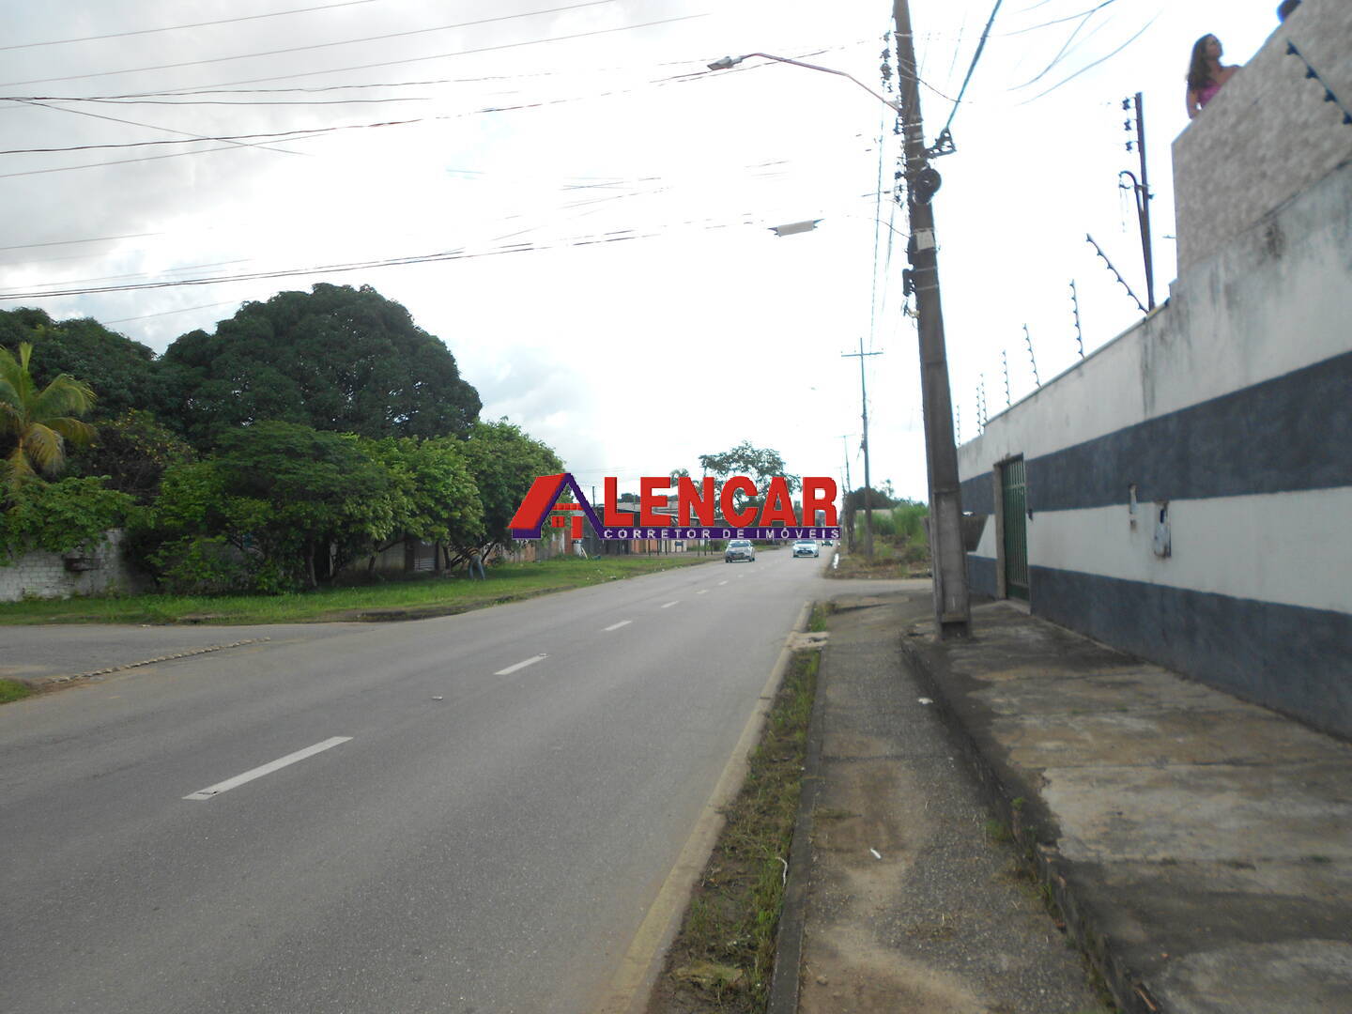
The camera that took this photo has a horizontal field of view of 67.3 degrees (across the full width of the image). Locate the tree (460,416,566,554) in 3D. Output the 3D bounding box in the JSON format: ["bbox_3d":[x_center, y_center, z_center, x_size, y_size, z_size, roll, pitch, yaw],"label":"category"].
[{"bbox_3d":[-8.793,-0.473,53.000,6.200,7.700,6.000,-2,-2,9],"label":"tree"}]

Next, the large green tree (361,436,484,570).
[{"bbox_3d":[-11.778,-0.024,46.500,5.900,6.480,5.800,-1,-2,-14],"label":"large green tree"}]

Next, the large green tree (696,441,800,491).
[{"bbox_3d":[9.120,-1.321,128.000,13.000,13.200,12.000,-2,-2,9],"label":"large green tree"}]

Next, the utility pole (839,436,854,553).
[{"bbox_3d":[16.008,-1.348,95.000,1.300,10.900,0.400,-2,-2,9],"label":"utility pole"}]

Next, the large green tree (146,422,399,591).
[{"bbox_3d":[-16.292,-0.043,41.500,9.570,6.860,8.300,-1,-2,-21],"label":"large green tree"}]

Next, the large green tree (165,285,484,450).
[{"bbox_3d":[-19.680,-4.336,57.500,17.100,16.630,16.500,-1,-2,-19],"label":"large green tree"}]

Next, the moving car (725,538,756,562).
[{"bbox_3d":[4.392,3.026,69.000,1.730,1.500,4.100,-2,-2,9],"label":"moving car"}]

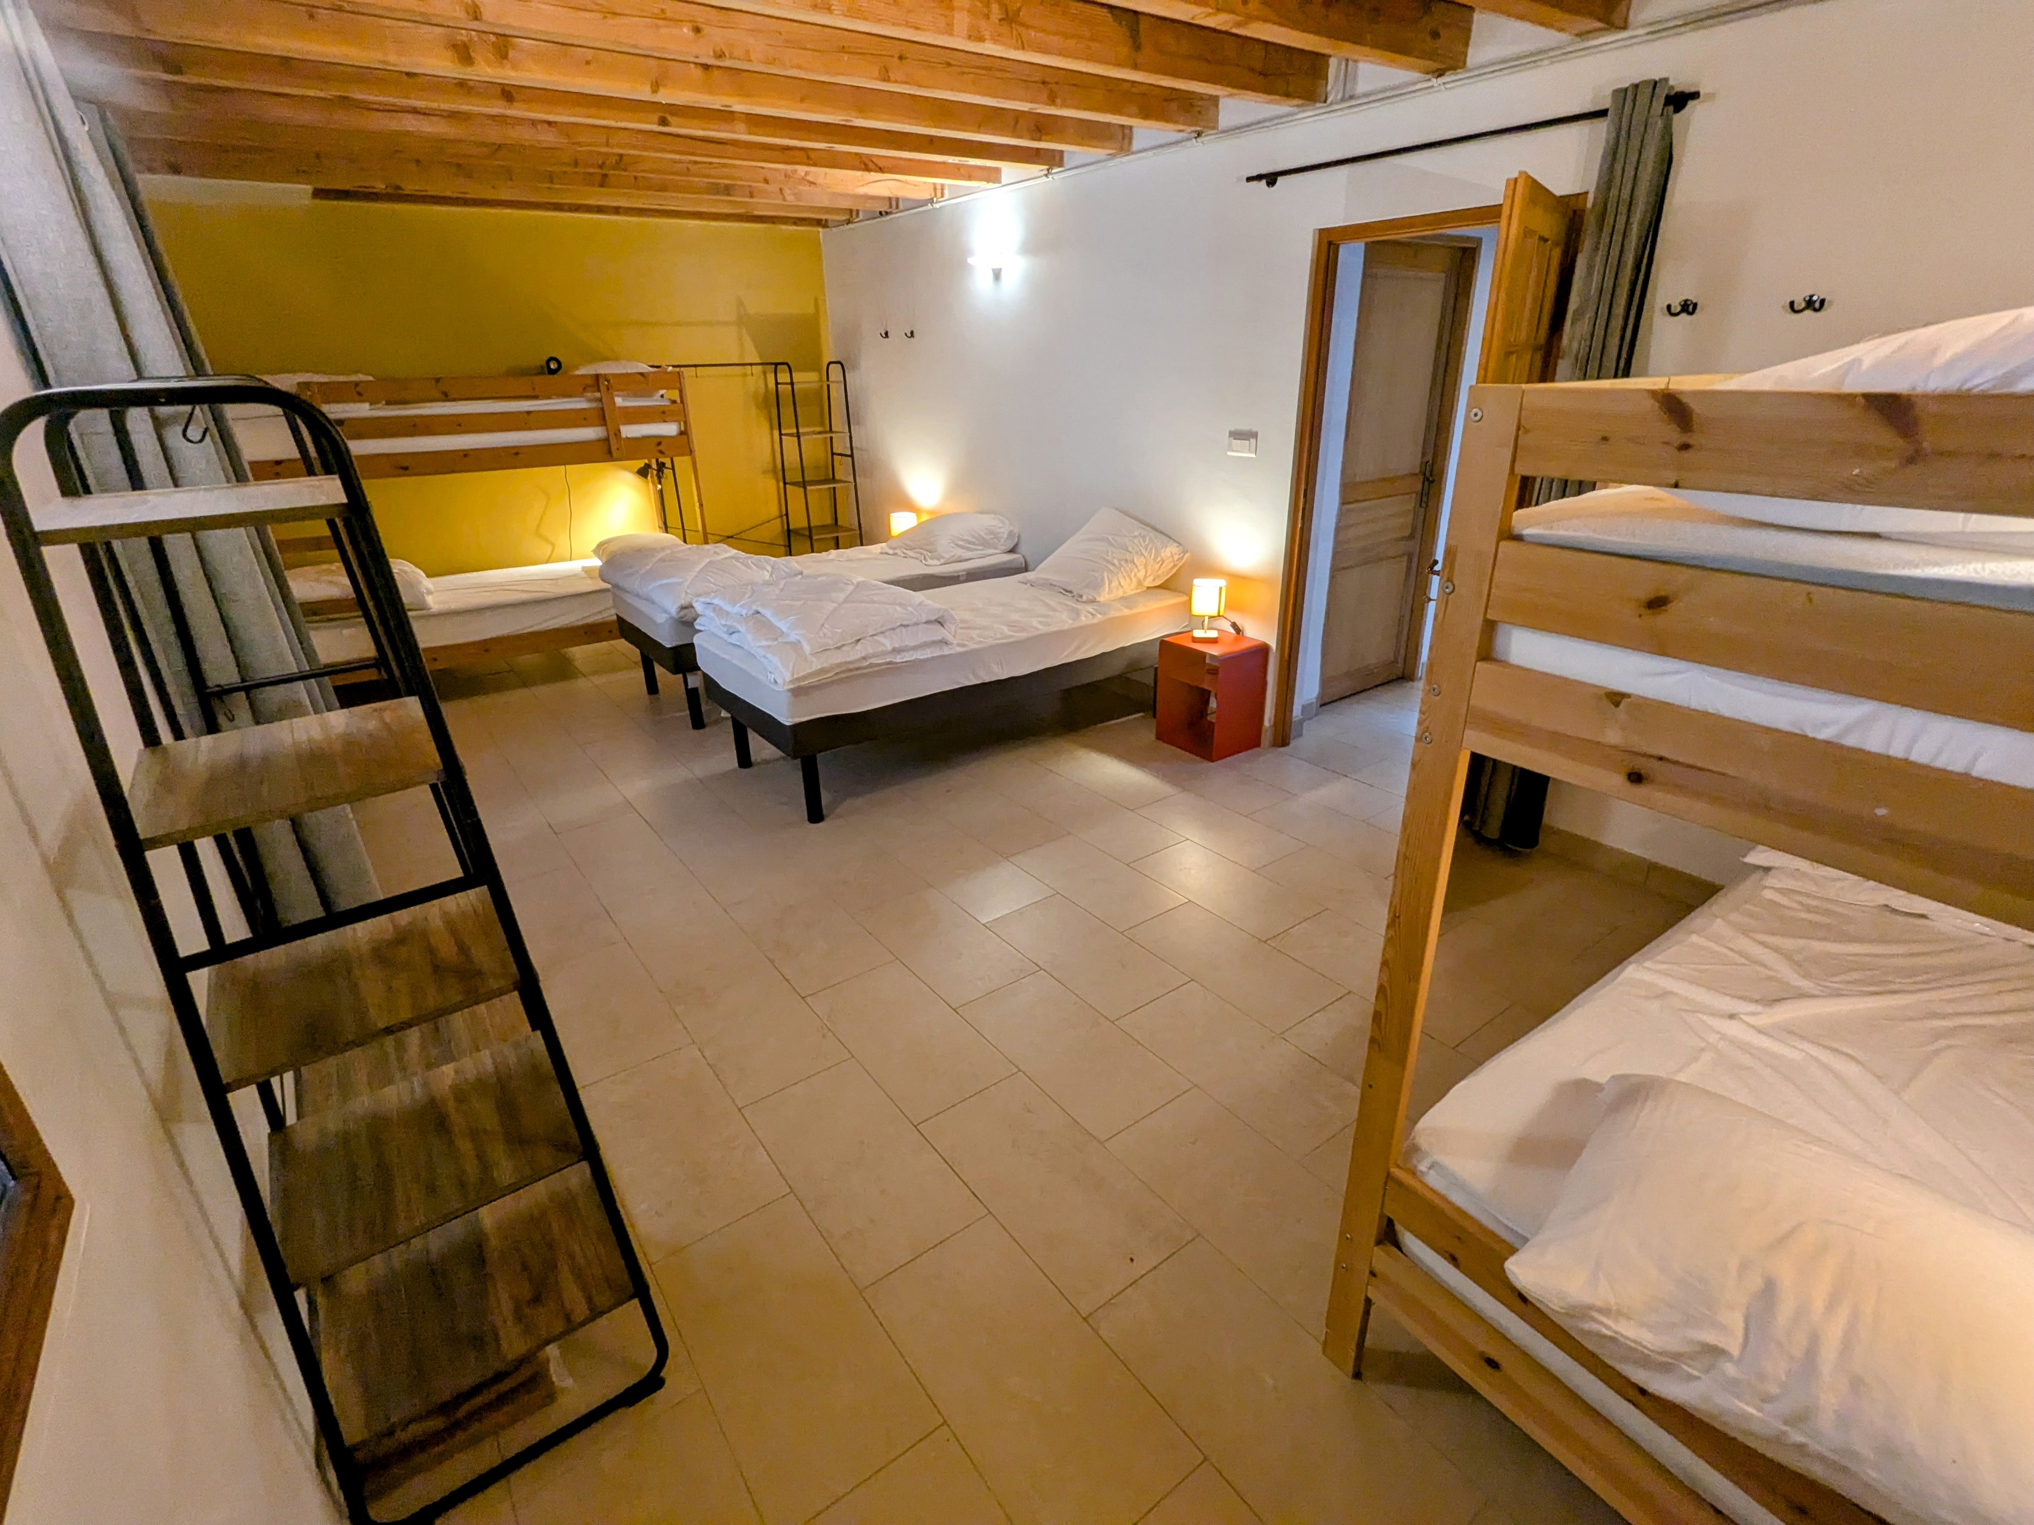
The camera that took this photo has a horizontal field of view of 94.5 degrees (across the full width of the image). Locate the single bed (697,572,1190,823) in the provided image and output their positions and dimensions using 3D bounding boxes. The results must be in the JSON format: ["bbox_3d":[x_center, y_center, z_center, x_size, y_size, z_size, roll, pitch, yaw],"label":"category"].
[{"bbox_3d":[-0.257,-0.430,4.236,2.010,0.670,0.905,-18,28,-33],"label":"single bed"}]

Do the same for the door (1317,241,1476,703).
[{"bbox_3d":[1.726,-1.291,4.391,0.730,2.030,0.045,-18,28,-33],"label":"door"}]

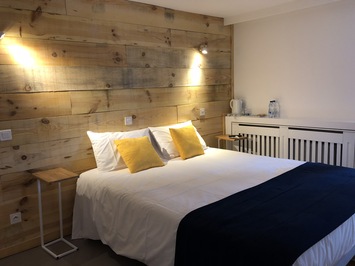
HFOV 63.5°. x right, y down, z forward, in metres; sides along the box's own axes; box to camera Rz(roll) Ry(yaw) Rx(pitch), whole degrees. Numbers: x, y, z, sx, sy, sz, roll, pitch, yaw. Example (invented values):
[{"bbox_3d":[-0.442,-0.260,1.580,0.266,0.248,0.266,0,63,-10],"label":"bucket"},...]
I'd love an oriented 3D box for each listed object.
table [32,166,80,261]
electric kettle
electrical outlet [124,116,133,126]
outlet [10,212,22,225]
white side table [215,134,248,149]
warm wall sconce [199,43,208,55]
[{"bbox_3d":[-1.013,0.672,2.444,0.245,0.665,0.400,-11,12,-44],"label":"table"},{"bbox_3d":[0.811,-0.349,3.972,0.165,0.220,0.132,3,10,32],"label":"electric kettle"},{"bbox_3d":[-0.511,-0.129,3.022,0.084,0.084,0.012,-9,11,-39],"label":"electrical outlet"},{"bbox_3d":[-1.357,0.715,2.412,0.084,0.084,0.012,-9,11,-39],"label":"outlet"},{"bbox_3d":[0.724,0.385,3.854,0.245,0.665,0.400,-9,11,-39],"label":"white side table"},{"bbox_3d":[0.315,-1.043,3.548,0.085,0.120,0.110,-9,11,-39],"label":"warm wall sconce"}]

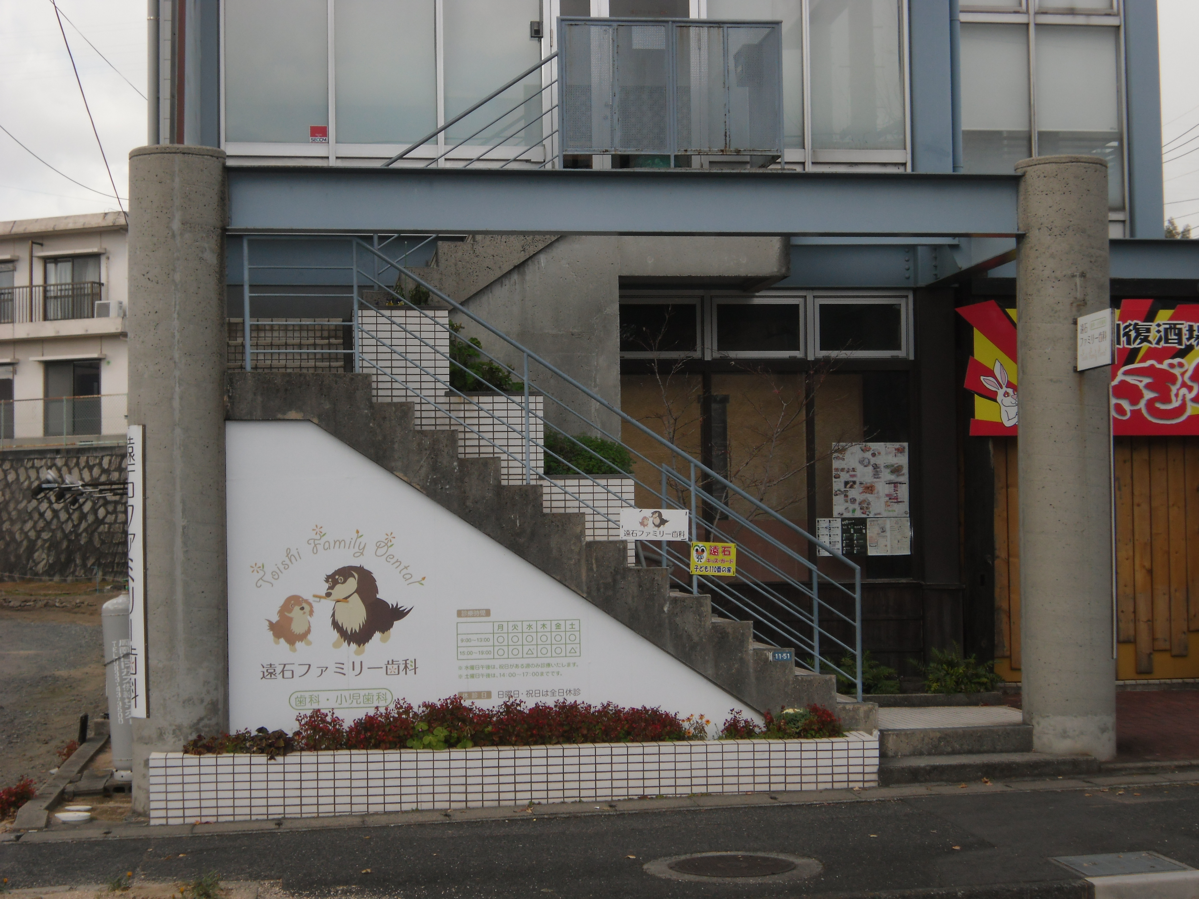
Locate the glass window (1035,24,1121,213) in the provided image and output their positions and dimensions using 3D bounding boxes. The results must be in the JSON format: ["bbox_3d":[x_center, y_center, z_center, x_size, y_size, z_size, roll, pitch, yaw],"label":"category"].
[{"bbox_3d":[3.925,-2.720,18.437,0.755,1.527,0.060,0,-2,-9],"label":"glass window"}]

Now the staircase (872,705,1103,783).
[{"bbox_3d":[2.312,1.994,15.299,1.460,0.310,2.100,0,-2,-9],"label":"staircase"}]

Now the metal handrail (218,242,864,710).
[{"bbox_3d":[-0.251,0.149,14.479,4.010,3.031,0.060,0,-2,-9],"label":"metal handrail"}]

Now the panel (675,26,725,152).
[{"bbox_3d":[0.726,-2.611,16.294,0.372,0.936,0.036,0,-3,-8],"label":"panel"}]

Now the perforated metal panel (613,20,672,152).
[{"bbox_3d":[0.306,-2.610,16.238,0.407,0.944,0.036,0,-3,-8],"label":"perforated metal panel"}]

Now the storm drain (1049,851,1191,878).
[{"bbox_3d":[2.580,2.076,11.165,0.536,0.040,0.557,-2,-1,-9],"label":"storm drain"}]

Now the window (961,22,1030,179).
[{"bbox_3d":[3.205,-2.715,18.323,0.631,1.510,0.060,0,-2,-9],"label":"window"}]

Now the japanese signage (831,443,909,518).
[{"bbox_3d":[2.134,0.241,17.715,0.618,0.590,0.010,0,-3,-8],"label":"japanese signage"}]

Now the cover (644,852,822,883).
[{"bbox_3d":[0.676,2.138,11.422,0.910,0.040,0.910,-2,-1,0],"label":"cover"}]

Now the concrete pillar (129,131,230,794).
[{"bbox_3d":[-2.624,0.192,14.032,0.600,4.082,0.600,0,-3,-8],"label":"concrete pillar"}]

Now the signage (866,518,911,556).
[{"bbox_3d":[2.322,0.702,18.046,0.361,0.300,0.010,0,-2,-9],"label":"signage"}]

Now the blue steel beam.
[{"bbox_3d":[0.213,-1.575,14.491,5.157,0.403,0.200,0,-3,-8],"label":"blue steel beam"}]

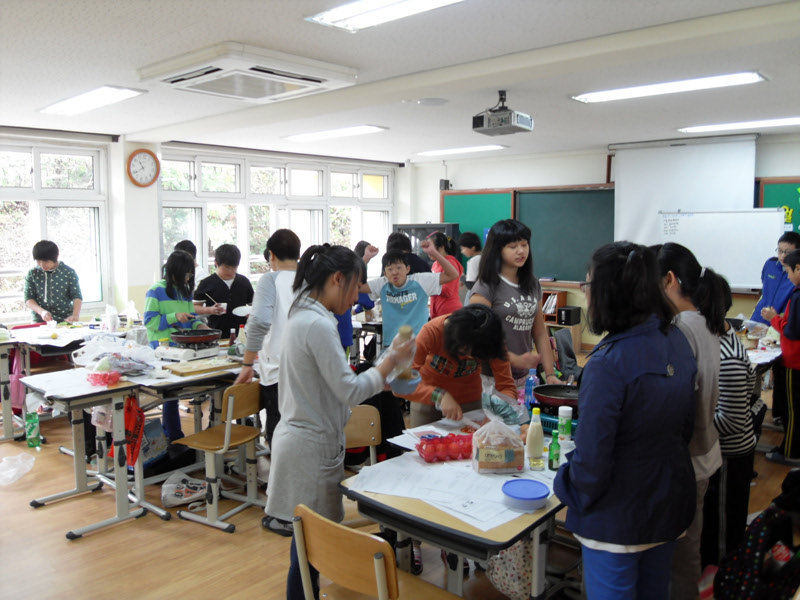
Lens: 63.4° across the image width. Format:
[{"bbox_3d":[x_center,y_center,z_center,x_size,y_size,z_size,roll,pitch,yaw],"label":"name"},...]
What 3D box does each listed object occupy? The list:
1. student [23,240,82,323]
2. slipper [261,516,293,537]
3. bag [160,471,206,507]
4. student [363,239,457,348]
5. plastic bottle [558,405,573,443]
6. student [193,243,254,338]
[{"bbox_3d":[-2.954,0.232,5.528,0.440,1.480,0.340,-2,7,-16],"label":"student"},{"bbox_3d":[-0.620,1.195,3.473,0.240,0.085,0.092,7,9,43],"label":"slipper"},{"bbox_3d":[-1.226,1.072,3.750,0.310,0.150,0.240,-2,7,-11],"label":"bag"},{"bbox_3d":[0.055,0.348,4.200,0.620,1.470,0.360,1,7,12],"label":"student"},{"bbox_3d":[0.690,0.507,2.697,0.057,0.150,0.057,0,7,0],"label":"plastic bottle"},{"bbox_3d":[-1.378,0.295,5.086,0.460,1.470,0.360,-1,7,-9],"label":"student"}]

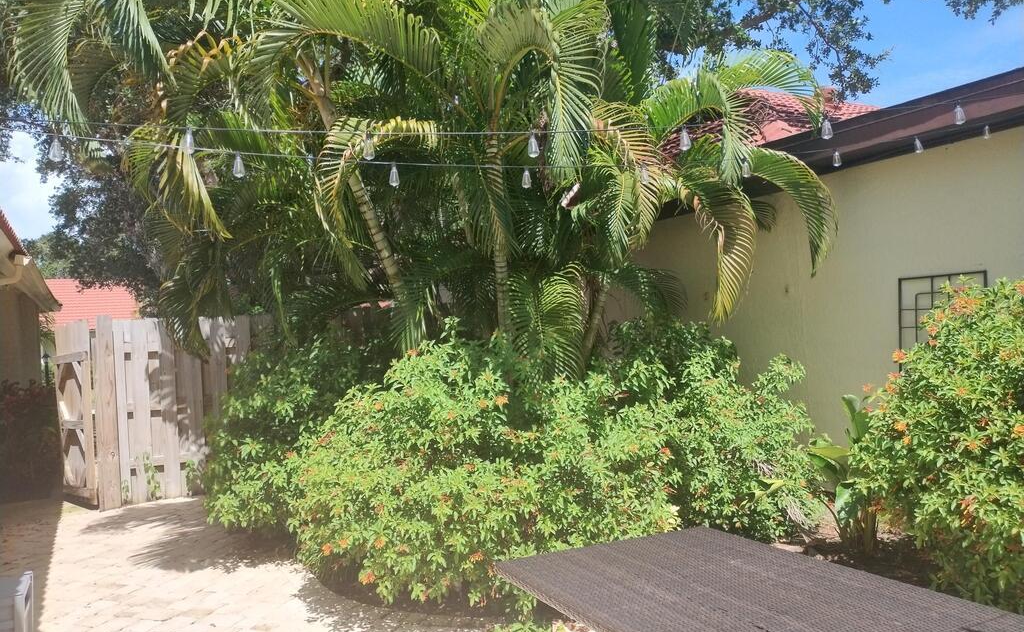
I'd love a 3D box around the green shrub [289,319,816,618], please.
[{"bbox_3d":[0.365,0.827,5.134,3.400,1.550,1.800,-1,-1,-20],"label":"green shrub"}]

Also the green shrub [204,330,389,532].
[{"bbox_3d":[-1.923,0.931,6.634,1.500,1.600,1.500,-1,-1,-18],"label":"green shrub"}]

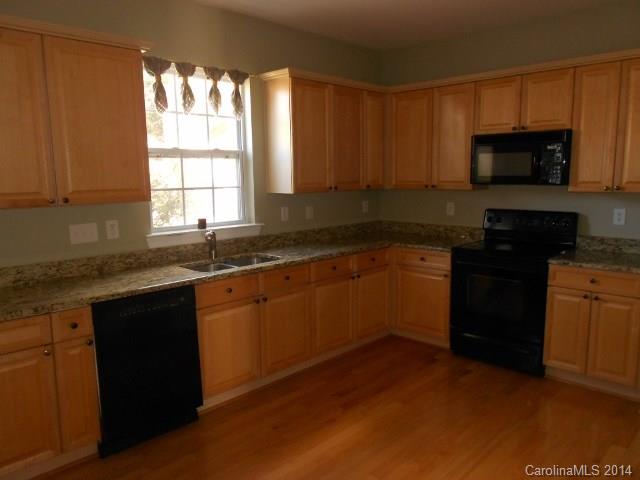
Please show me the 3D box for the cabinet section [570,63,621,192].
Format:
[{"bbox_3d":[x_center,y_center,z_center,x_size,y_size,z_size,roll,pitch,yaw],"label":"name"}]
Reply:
[{"bbox_3d":[2.071,-0.812,3.543,0.293,0.897,0.330,7,10,44],"label":"cabinet section"}]

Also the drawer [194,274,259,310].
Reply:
[{"bbox_3d":[-0.732,0.309,3.266,0.420,0.162,0.495,7,11,44],"label":"drawer"}]

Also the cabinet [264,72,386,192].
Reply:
[{"bbox_3d":[0.134,-0.924,4.396,0.355,0.937,1.400,7,11,44],"label":"cabinet"}]

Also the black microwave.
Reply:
[{"bbox_3d":[1.679,-0.654,3.915,0.763,0.401,0.385,7,11,44],"label":"black microwave"}]

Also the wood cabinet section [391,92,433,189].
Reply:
[{"bbox_3d":[0.964,-0.940,4.618,0.470,0.897,0.330,7,10,44],"label":"wood cabinet section"}]

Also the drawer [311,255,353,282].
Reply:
[{"bbox_3d":[-0.057,0.215,4.008,0.474,0.155,0.488,7,11,44],"label":"drawer"}]

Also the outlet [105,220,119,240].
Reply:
[{"bbox_3d":[-1.361,-0.063,3.166,0.018,0.119,0.076,7,11,44],"label":"outlet"}]

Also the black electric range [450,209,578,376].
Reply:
[{"bbox_3d":[1.575,0.381,3.963,0.760,1.190,0.645,7,11,44],"label":"black electric range"}]

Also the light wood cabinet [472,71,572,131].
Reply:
[{"bbox_3d":[1.687,-1.077,3.870,0.763,0.460,0.345,7,11,44],"label":"light wood cabinet"}]

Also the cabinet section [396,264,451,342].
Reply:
[{"bbox_3d":[1.108,0.511,4.436,0.568,0.600,0.605,7,10,44],"label":"cabinet section"}]

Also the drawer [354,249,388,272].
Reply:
[{"bbox_3d":[0.297,0.153,4.302,0.420,0.162,0.406,7,11,44],"label":"drawer"}]

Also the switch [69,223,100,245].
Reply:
[{"bbox_3d":[-1.459,-0.040,2.971,0.165,0.113,0.012,-8,11,-44],"label":"switch"}]

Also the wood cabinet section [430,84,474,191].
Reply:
[{"bbox_3d":[1.276,-0.904,4.315,0.402,0.897,0.330,7,10,44],"label":"wood cabinet section"}]

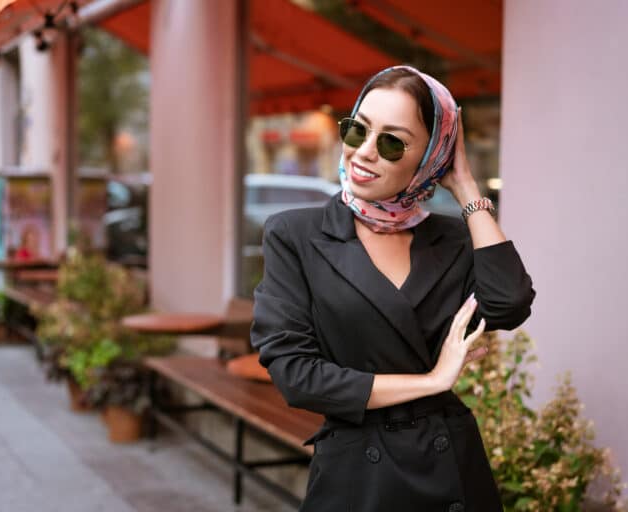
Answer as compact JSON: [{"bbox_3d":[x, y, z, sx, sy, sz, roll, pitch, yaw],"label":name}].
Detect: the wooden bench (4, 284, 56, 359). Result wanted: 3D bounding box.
[{"bbox_3d":[-1.897,0.579,8.817,0.400,0.430,2.200,-2,6,-25],"label":"wooden bench"}]

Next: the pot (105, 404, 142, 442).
[{"bbox_3d":[-1.062,0.913,6.533,0.200,0.200,0.200,0,5,0],"label":"pot"}]

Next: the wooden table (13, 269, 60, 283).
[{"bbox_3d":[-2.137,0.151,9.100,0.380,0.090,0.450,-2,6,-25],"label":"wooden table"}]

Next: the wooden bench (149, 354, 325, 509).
[{"bbox_3d":[-0.260,0.888,5.603,0.400,0.430,2.300,-2,6,-25],"label":"wooden bench"}]

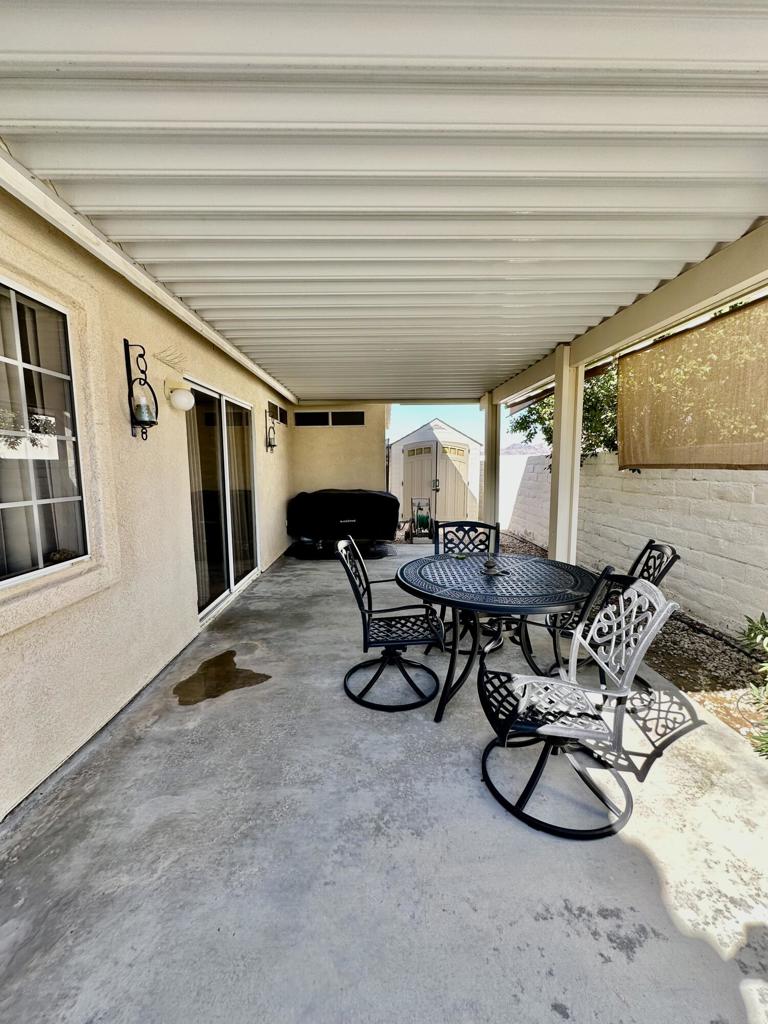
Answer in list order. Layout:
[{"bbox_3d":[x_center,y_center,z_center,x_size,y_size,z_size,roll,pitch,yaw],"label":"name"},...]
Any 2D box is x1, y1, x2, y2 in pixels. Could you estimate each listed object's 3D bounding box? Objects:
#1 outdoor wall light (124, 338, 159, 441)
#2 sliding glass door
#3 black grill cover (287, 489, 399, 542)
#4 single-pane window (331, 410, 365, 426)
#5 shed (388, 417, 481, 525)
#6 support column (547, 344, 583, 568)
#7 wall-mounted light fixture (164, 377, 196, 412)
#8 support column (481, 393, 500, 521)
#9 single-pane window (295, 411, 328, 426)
[{"bbox_3d":[-1.521,-0.765,2.595,0.174,0.625,0.130,-1,7,-1],"label":"outdoor wall light"},{"bbox_3d":[-1.654,-0.178,4.456,0.080,2.050,1.880,-1,7,-1],"label":"sliding glass door"},{"bbox_3d":[-0.617,0.018,6.583,1.685,0.790,0.660,-1,7,-1],"label":"black grill cover"},{"bbox_3d":[-0.652,-1.666,7.408,0.606,0.260,0.060,-1,7,-1],"label":"single-pane window"},{"bbox_3d":[1.245,-1.124,11.121,2.310,2.520,2.100,-1,7,-1],"label":"shed"},{"bbox_3d":[1.872,-0.367,4.269,0.210,2.590,0.190,-1,7,-1],"label":"support column"},{"bbox_3d":[-1.518,-0.880,3.116,0.203,0.245,0.170,-1,7,-1],"label":"wall-mounted light fixture"},{"bbox_3d":[1.812,-0.667,6.891,0.195,2.595,0.190,-1,7,-1],"label":"support column"},{"bbox_3d":[-1.293,-1.655,7.396,0.604,0.260,0.060,-1,7,-1],"label":"single-pane window"}]

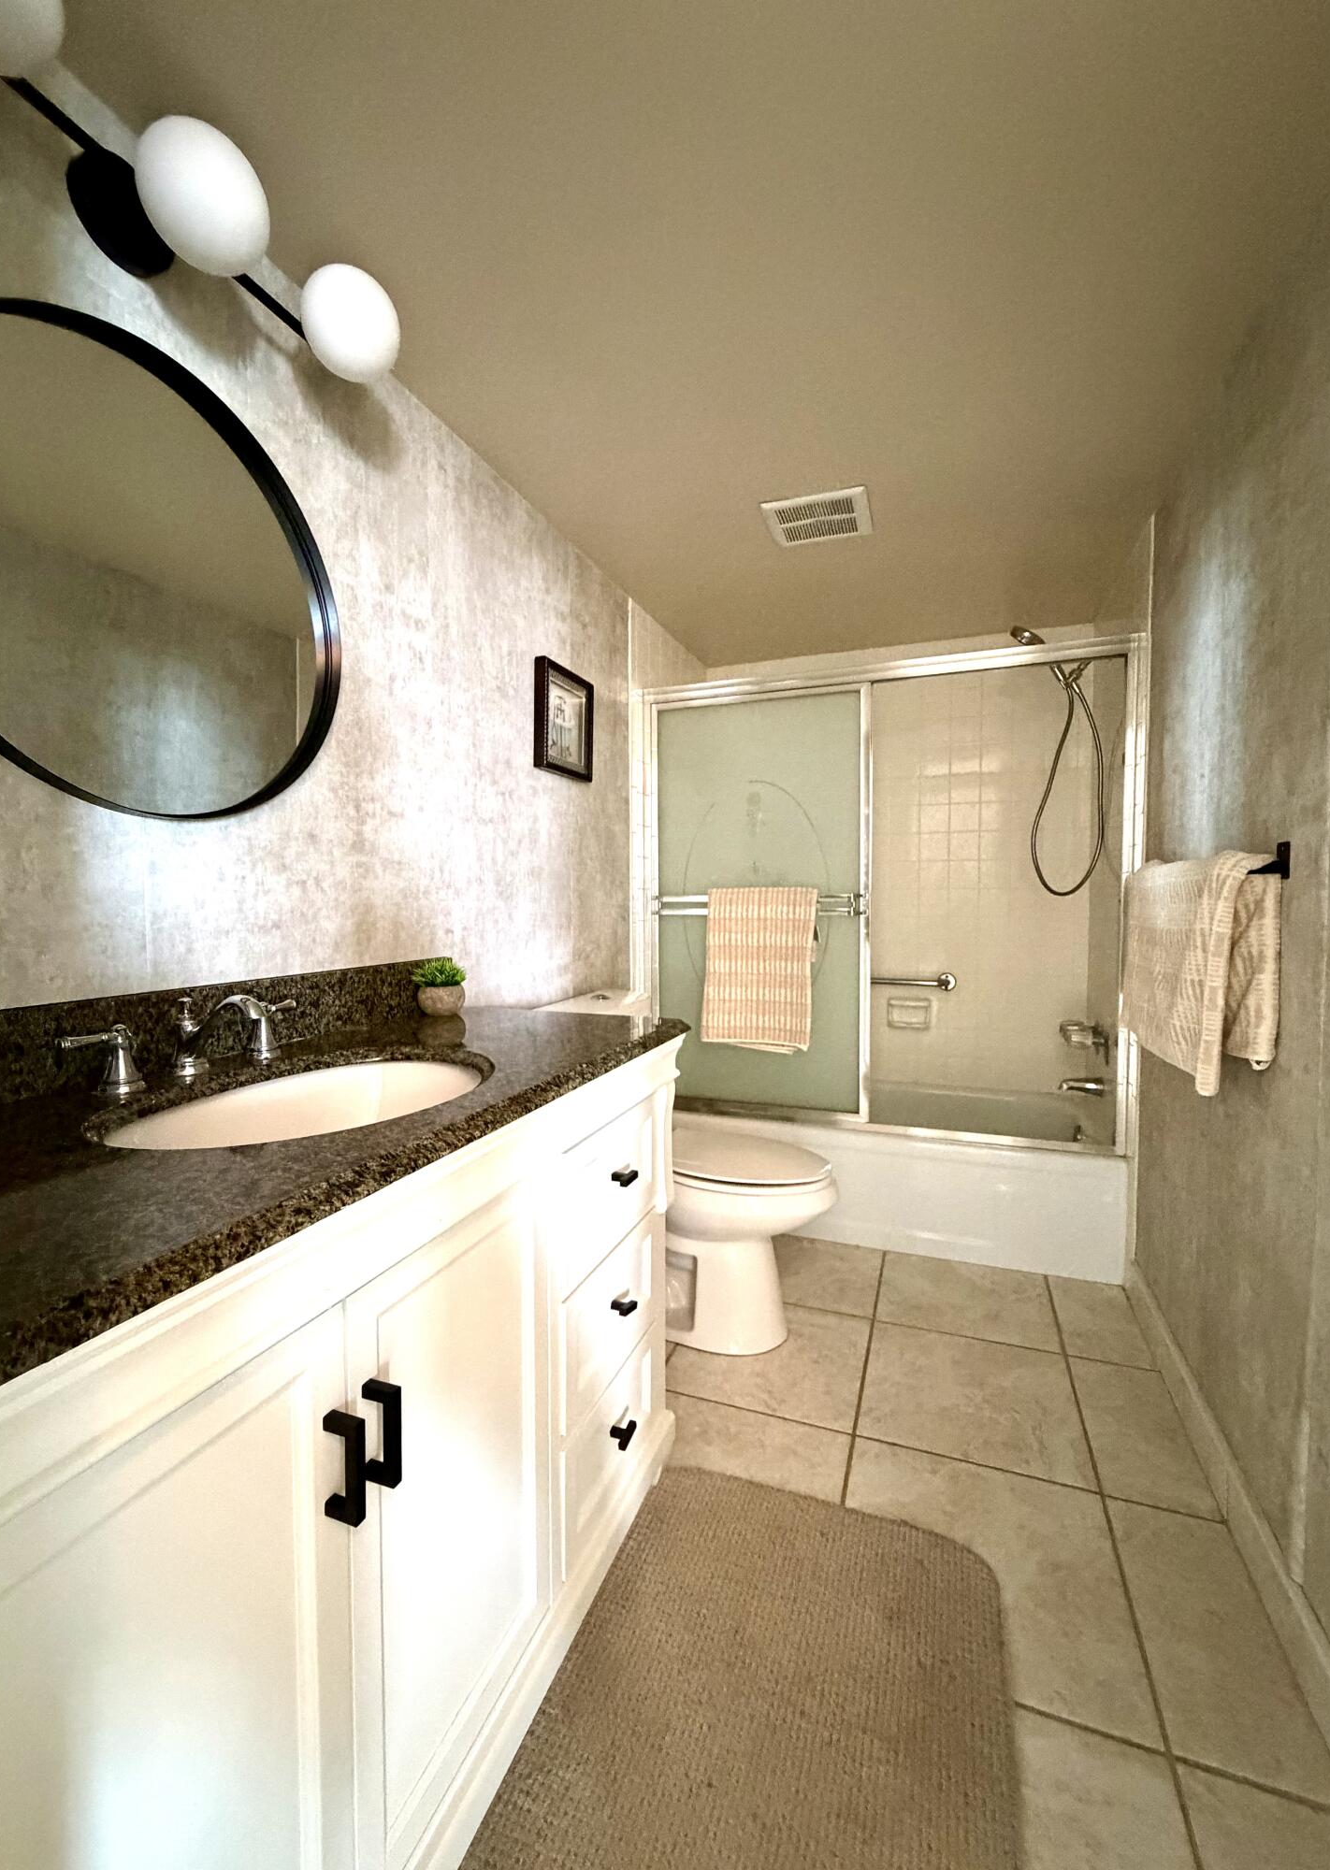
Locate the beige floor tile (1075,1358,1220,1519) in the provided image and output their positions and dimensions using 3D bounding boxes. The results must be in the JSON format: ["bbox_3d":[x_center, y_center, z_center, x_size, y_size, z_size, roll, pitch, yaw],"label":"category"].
[{"bbox_3d":[0.993,1.046,1.600,0.196,0.012,0.464,1,3,21],"label":"beige floor tile"}]

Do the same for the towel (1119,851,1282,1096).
[{"bbox_3d":[1.029,0.055,1.492,0.107,0.382,0.650,1,3,21],"label":"towel"}]

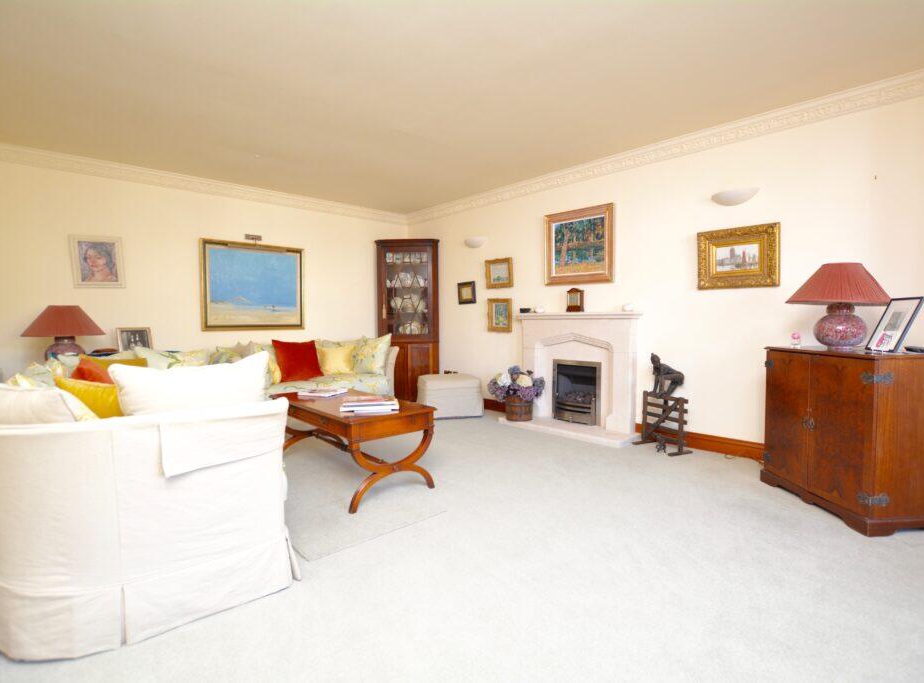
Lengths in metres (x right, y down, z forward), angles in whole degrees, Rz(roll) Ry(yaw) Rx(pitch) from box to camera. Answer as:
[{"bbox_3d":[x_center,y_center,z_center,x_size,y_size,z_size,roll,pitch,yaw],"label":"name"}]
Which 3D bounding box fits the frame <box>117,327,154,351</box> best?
[{"bbox_3d":[-2.760,0.050,3.610,0.030,0.320,0.240,-14,-8,41],"label":"frame"}]

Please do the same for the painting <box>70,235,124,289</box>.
[{"bbox_3d":[-3.341,-0.727,3.924,0.372,0.472,0.030,-2,3,-38],"label":"painting"}]

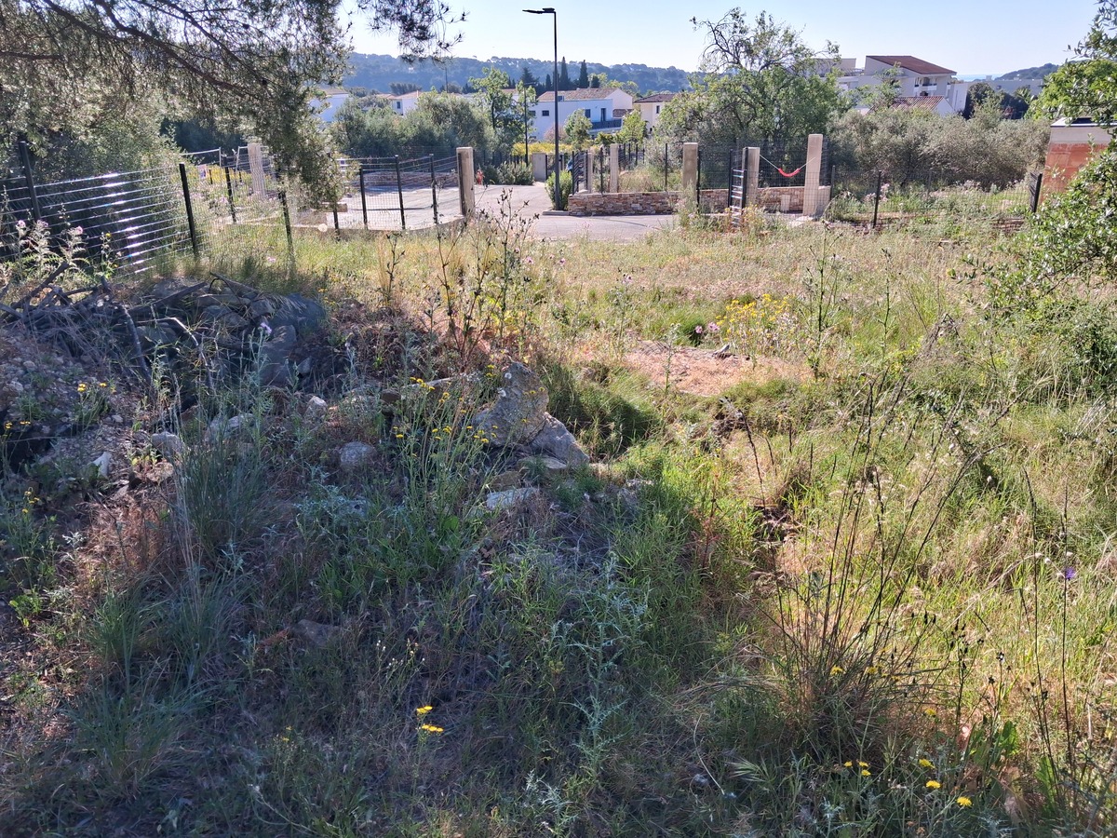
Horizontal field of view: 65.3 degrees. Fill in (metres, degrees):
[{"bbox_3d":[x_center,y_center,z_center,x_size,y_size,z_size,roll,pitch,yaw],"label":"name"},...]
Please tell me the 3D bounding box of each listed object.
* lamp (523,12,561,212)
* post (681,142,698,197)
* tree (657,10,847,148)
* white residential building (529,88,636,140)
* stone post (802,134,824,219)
[{"bbox_3d":[-0.403,-8.044,22.941,0.850,5.003,0.300,-1,21,0],"label":"lamp"},{"bbox_3d":[3.439,-6.360,22.964,0.370,1.793,0.370,-1,21,0],"label":"post"},{"bbox_3d":[6.184,-10.182,28.278,6.090,5.717,5.800,-1,21,0],"label":"tree"},{"bbox_3d":[2.545,-33.612,98.533,8.800,7.030,8.600,-20,28,-39],"label":"white residential building"},{"bbox_3d":[6.602,-6.386,22.765,0.370,2.032,0.370,-1,21,0],"label":"stone post"}]

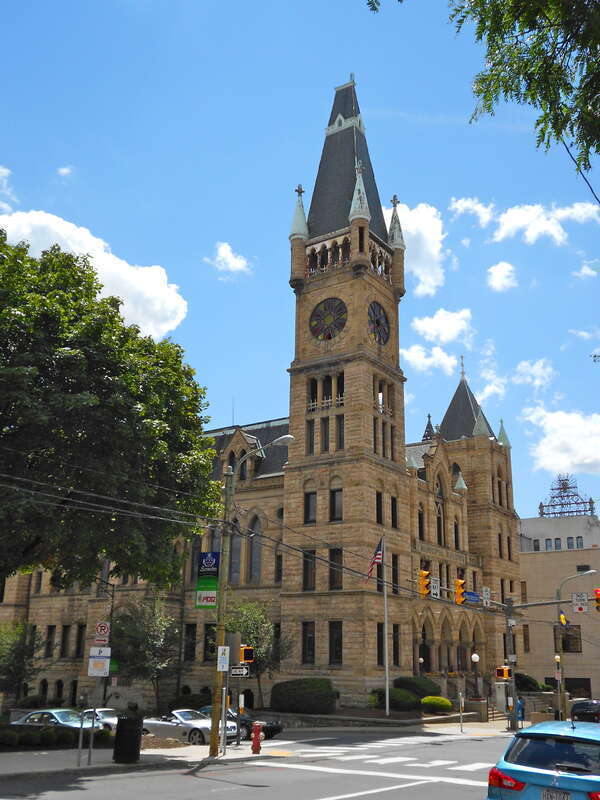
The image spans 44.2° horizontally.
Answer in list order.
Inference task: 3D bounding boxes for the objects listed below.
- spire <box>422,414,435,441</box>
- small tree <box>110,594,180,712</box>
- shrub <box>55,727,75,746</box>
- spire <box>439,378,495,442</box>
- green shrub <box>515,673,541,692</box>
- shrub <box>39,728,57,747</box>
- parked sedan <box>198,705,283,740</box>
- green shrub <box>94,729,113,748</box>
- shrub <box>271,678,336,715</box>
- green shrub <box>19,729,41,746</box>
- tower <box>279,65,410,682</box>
[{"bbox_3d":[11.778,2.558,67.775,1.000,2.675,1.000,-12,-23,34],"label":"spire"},{"bbox_3d":[-8.814,14.474,42.549,3.600,6.357,3.600,5,-19,-10],"label":"small tree"},{"bbox_3d":[-6.873,9.866,21.684,0.555,0.537,0.555,-11,-22,33],"label":"shrub"},{"bbox_3d":[14.160,0.941,63.183,4.200,5.909,4.200,-11,-22,33],"label":"spire"},{"bbox_3d":[16.282,20.324,53.211,1.800,1.400,1.800,-11,-22,33],"label":"green shrub"},{"bbox_3d":[-7.370,9.892,21.676,0.499,0.483,0.499,-11,-22,33],"label":"shrub"},{"bbox_3d":[-3.098,14.318,33.042,4.650,1.430,1.800,-16,-25,33],"label":"parked sedan"},{"bbox_3d":[-5.384,9.271,20.270,0.580,0.513,0.580,5,-19,-12],"label":"green shrub"},{"bbox_3d":[0.266,15.662,39.505,3.200,1.550,2.000,-11,-22,33],"label":"shrub"},{"bbox_3d":[-7.575,9.462,20.718,0.680,0.499,0.650,7,-19,-17],"label":"green shrub"},{"bbox_3d":[3.314,-3.874,51.845,6.200,46.284,6.200,-12,-23,34],"label":"tower"}]

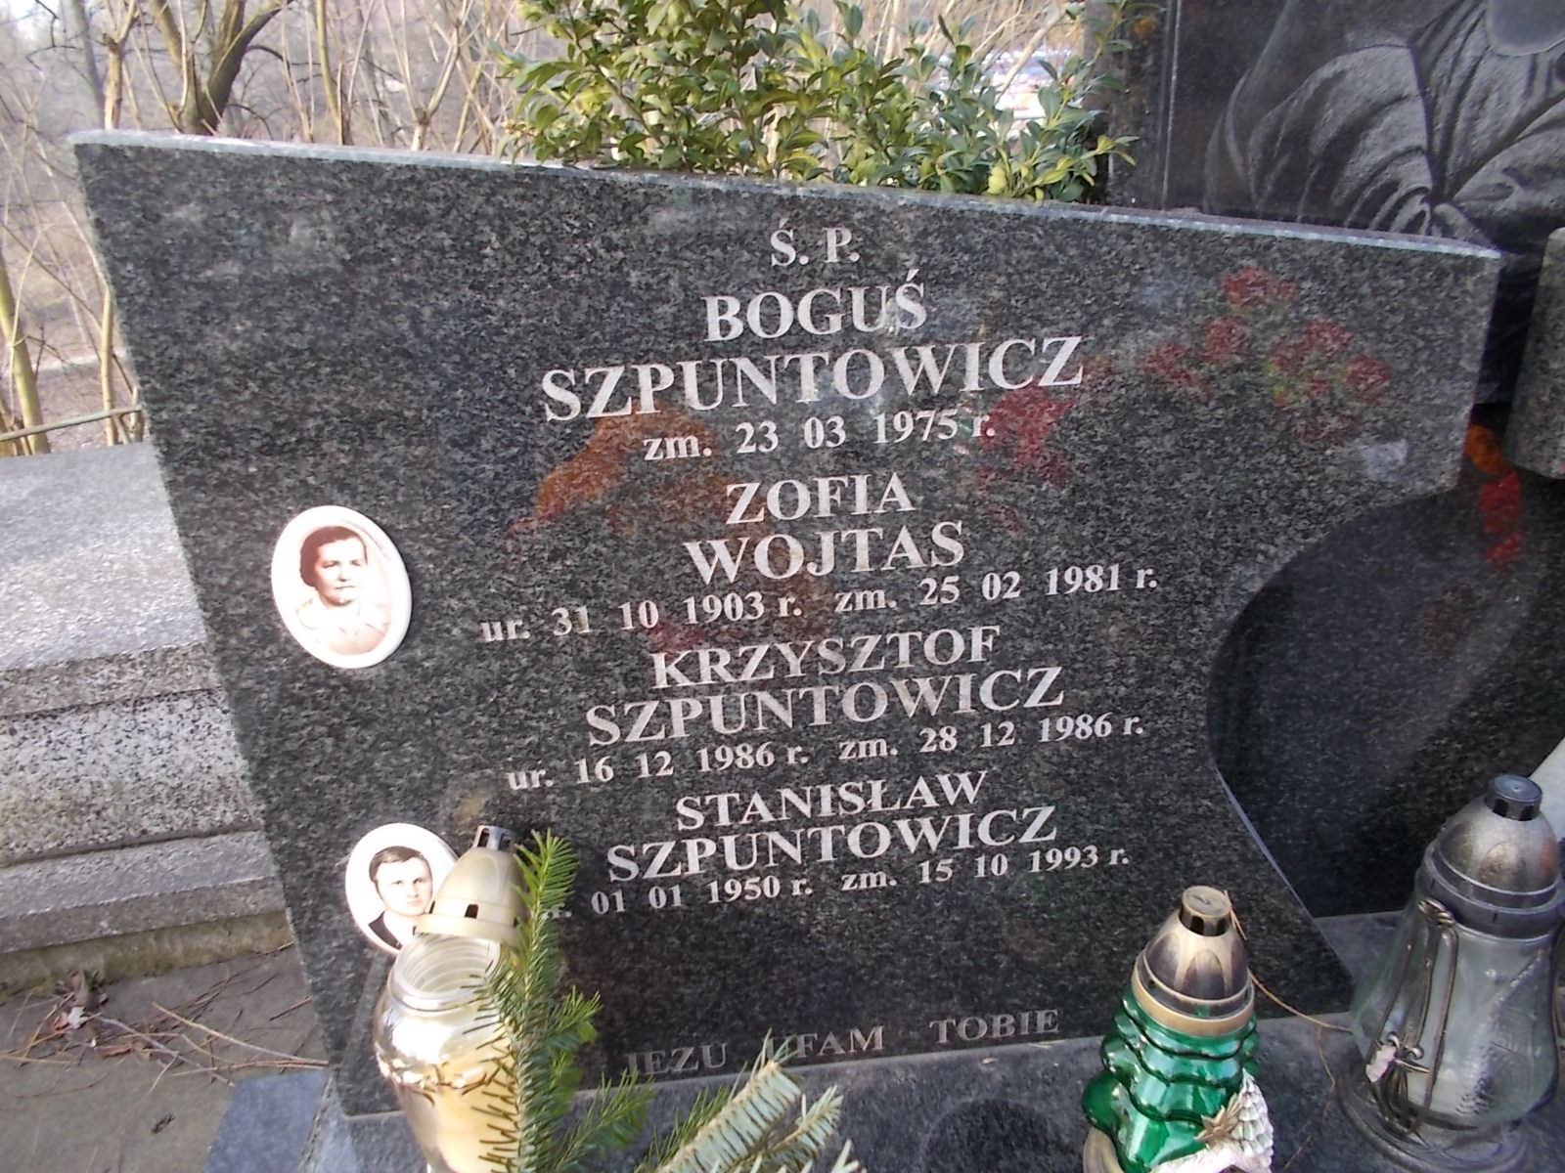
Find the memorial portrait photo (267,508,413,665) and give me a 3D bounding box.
[{"bbox_3d":[-0.301,0.003,0.803,0.090,0.120,0.010,-4,24,-3],"label":"memorial portrait photo"}]

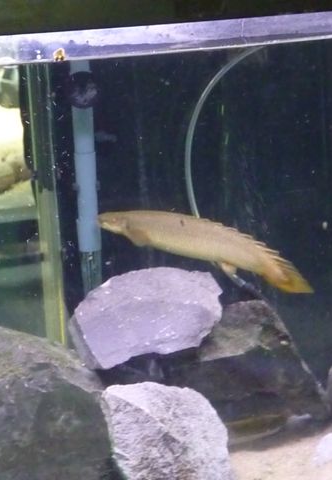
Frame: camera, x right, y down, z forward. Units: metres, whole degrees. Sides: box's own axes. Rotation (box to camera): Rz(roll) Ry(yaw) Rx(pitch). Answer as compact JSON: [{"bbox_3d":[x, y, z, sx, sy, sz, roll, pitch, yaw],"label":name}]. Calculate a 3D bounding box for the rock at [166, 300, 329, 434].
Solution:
[{"bbox_3d":[0.095,0.156,1.380,0.205,0.140,0.145,-4,9,-3],"label":"rock"}]

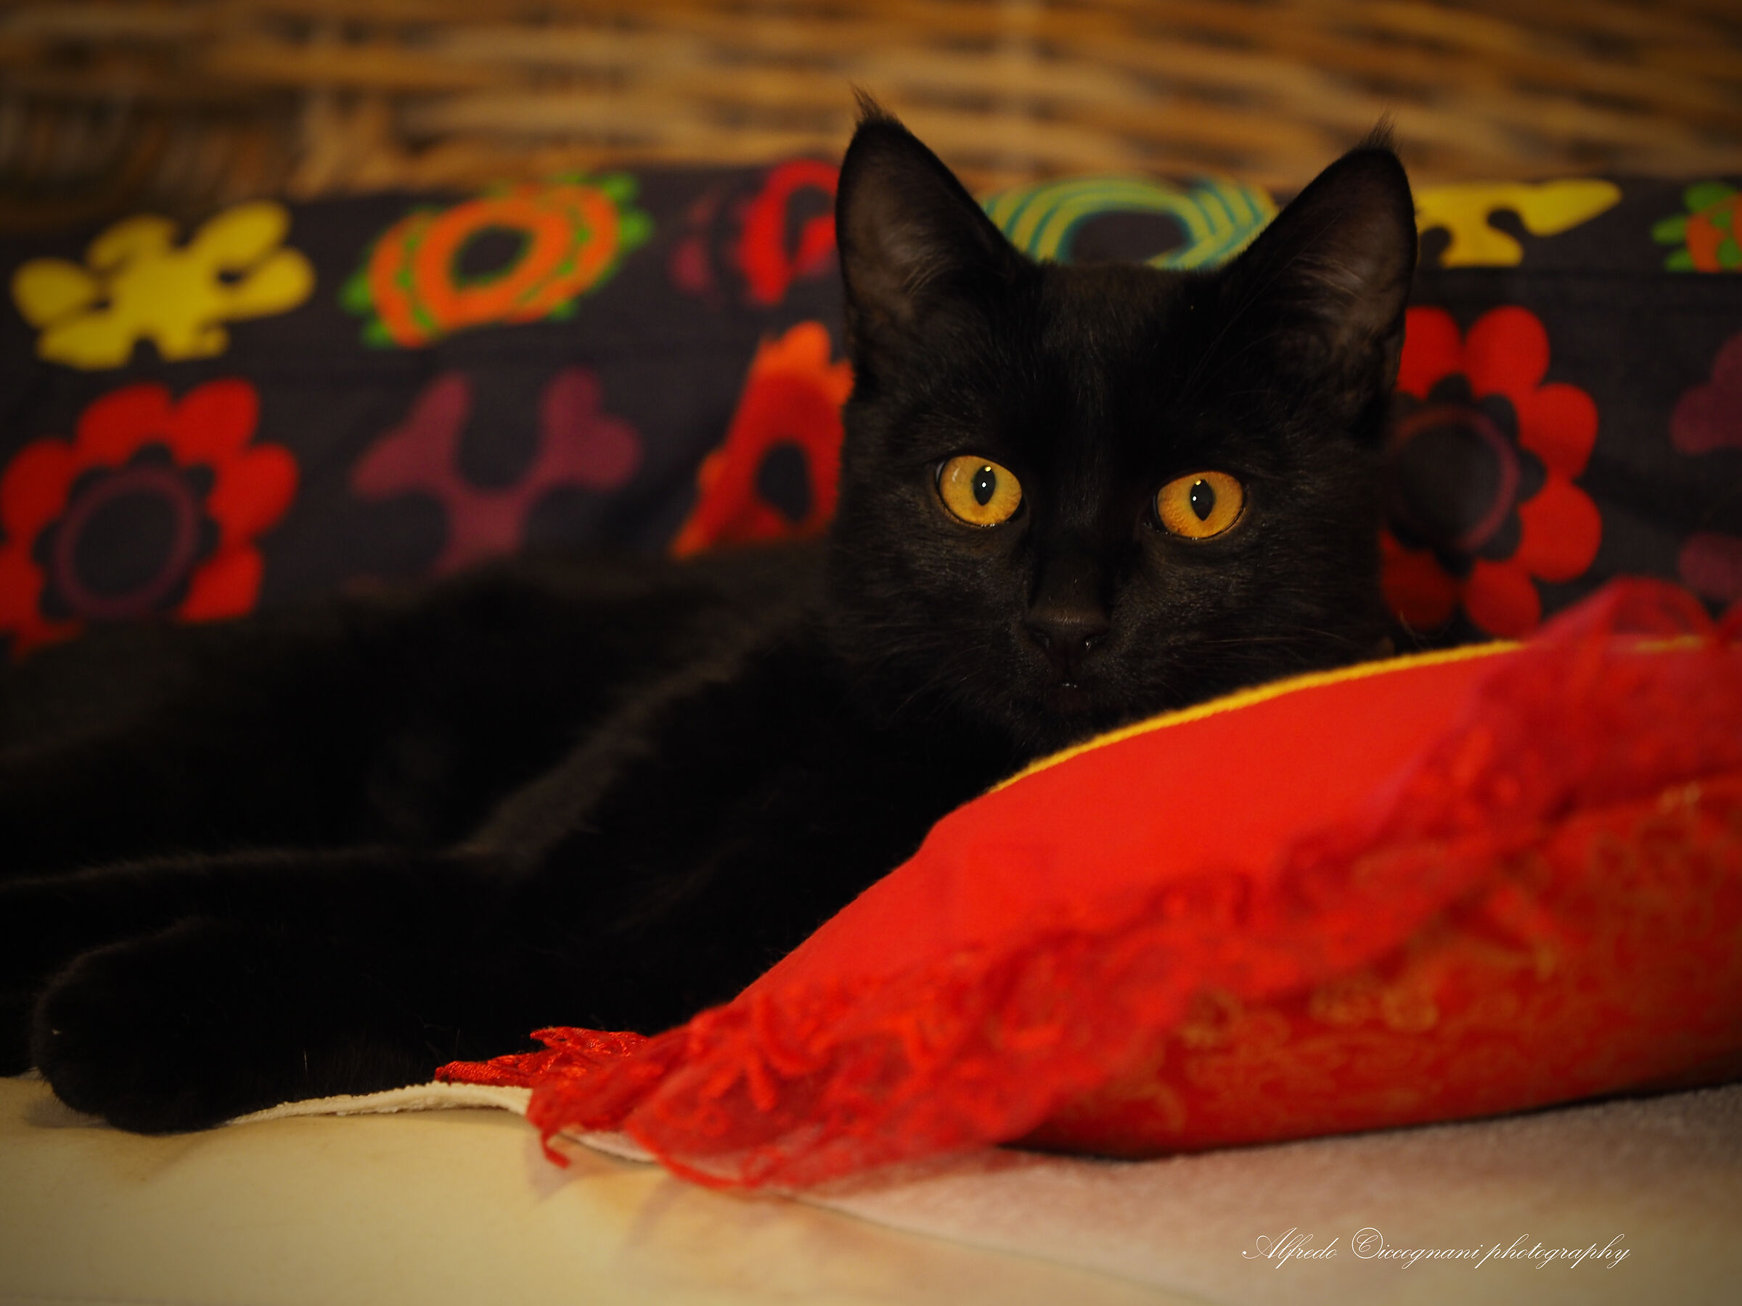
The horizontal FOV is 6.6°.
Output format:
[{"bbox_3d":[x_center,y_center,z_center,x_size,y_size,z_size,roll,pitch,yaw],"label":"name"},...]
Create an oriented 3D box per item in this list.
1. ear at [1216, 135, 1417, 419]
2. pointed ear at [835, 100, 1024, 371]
[{"bbox_3d":[0.079,-0.067,2.675,0.034,0.049,0.025,10,-2,-15],"label":"ear"},{"bbox_3d":[0.011,-0.074,2.685,0.034,0.049,0.025,-8,-2,23],"label":"pointed ear"}]

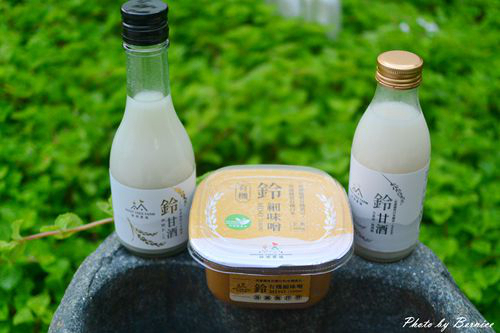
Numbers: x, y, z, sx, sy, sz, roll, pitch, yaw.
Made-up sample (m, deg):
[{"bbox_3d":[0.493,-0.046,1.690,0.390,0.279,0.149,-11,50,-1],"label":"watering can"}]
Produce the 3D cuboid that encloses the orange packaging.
[{"bbox_3d":[0.015,0.054,0.517,0.120,0.054,0.124,1,33,0],"label":"orange packaging"}]

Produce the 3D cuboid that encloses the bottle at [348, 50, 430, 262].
[{"bbox_3d":[0.103,-0.006,0.504,0.057,0.157,0.057,16,36,25],"label":"bottle"}]

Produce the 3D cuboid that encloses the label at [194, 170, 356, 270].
[{"bbox_3d":[0.016,0.033,0.503,0.119,0.006,0.121,1,33,0],"label":"label"}]

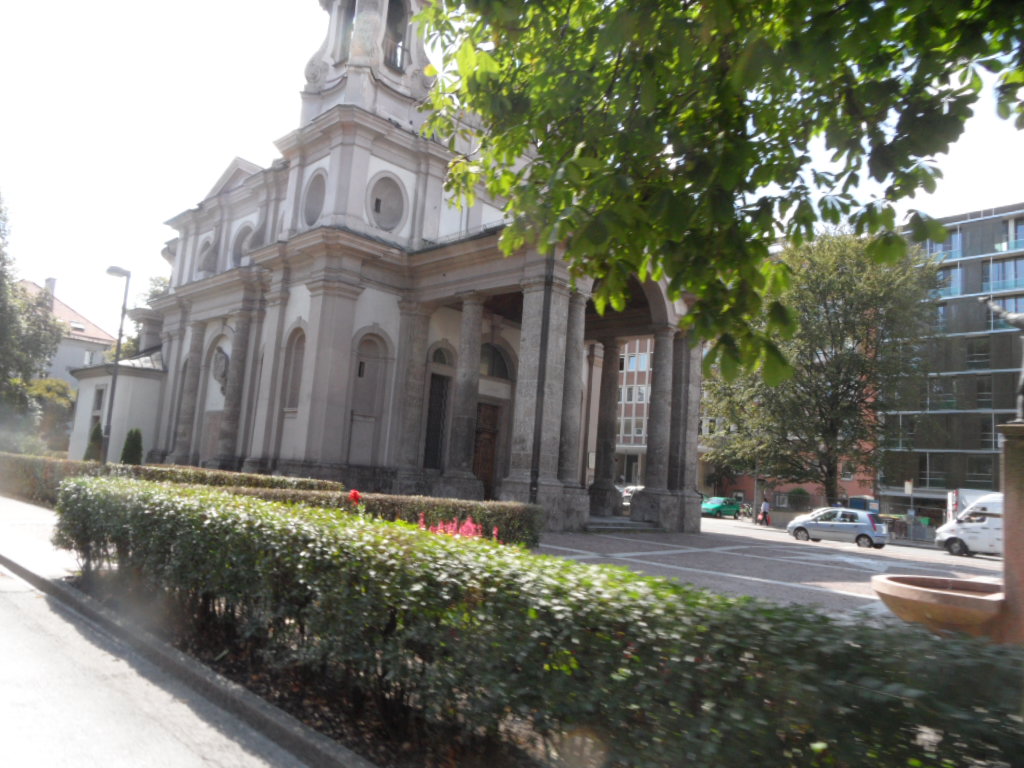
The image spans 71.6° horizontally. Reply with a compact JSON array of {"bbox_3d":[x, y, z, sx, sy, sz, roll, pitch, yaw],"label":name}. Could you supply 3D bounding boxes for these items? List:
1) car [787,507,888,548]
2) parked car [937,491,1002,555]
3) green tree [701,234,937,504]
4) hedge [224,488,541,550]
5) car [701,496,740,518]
[{"bbox_3d":[13.518,5.886,29.626,3.860,1.480,1.670,-2,-10,42],"label":"car"},{"bbox_3d":[19.704,5.528,27.514,5.600,2.580,1.950,-3,-10,45],"label":"parked car"},{"bbox_3d":[19.371,-0.379,44.575,13.200,18.470,13.200,-3,-10,45],"label":"green tree"},{"bbox_3d":[-2.821,3.158,16.446,7.800,1.070,0.950,9,-8,-32],"label":"hedge"},{"bbox_3d":[14.204,8.495,49.261,1.690,1.470,3.950,-3,-10,45],"label":"car"}]

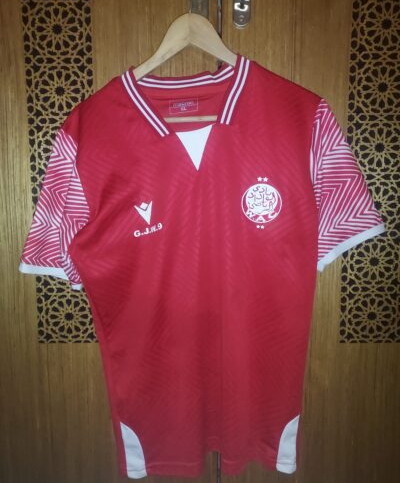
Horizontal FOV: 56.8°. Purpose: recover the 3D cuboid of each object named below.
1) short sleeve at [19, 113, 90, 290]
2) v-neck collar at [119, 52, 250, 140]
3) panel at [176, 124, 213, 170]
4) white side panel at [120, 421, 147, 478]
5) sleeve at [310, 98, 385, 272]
[{"bbox_3d":[-0.276,-0.076,0.701,0.122,0.315,0.085,0,6,5],"label":"short sleeve"},{"bbox_3d":[-0.026,-0.262,0.662,0.230,0.135,0.100,0,6,5],"label":"v-neck collar"},{"bbox_3d":[-0.010,-0.166,0.644,0.061,0.078,0.012,0,6,5],"label":"panel"},{"bbox_3d":[-0.130,0.408,0.725,0.045,0.099,0.025,0,6,5],"label":"white side panel"},{"bbox_3d":[0.262,-0.101,0.658,0.122,0.300,0.085,0,6,5],"label":"sleeve"}]

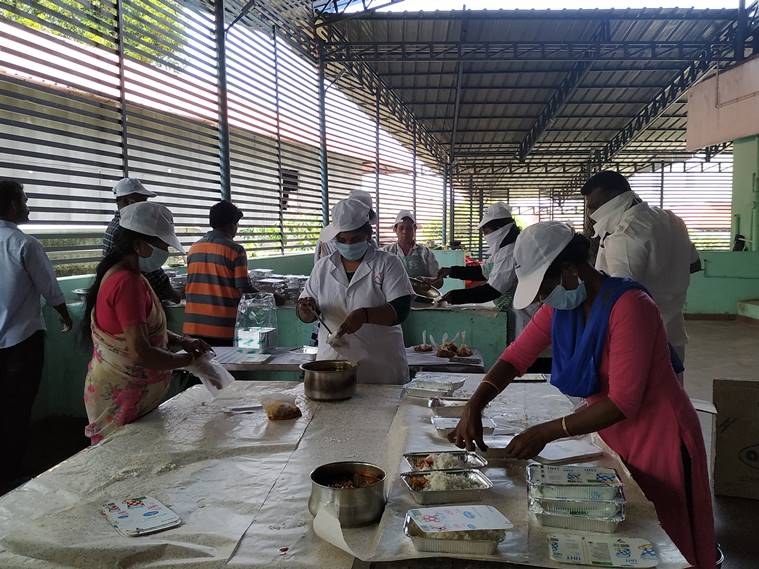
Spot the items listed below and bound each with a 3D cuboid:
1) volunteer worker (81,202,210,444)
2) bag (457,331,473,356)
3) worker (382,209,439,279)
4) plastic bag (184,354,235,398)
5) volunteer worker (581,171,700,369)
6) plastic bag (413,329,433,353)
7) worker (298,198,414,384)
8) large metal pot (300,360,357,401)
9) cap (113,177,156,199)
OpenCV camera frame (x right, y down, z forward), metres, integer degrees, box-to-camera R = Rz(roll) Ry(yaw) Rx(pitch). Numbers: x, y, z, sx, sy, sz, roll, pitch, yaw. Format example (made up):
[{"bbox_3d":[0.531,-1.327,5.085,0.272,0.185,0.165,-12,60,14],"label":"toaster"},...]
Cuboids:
[{"bbox_3d":[-0.802,0.481,1.860,0.460,1.522,0.430,-2,6,-16],"label":"volunteer worker"},{"bbox_3d":[0.456,0.315,2.808,0.090,0.130,0.090,0,6,0],"label":"bag"},{"bbox_3d":[0.222,0.256,3.747,0.480,1.569,0.400,0,6,0],"label":"worker"},{"bbox_3d":[-0.600,0.322,1.863,0.100,0.140,0.160,3,7,30],"label":"plastic bag"},{"bbox_3d":[1.266,0.306,2.596,0.520,1.700,0.420,-4,7,-32],"label":"volunteer worker"},{"bbox_3d":[0.242,0.313,2.888,0.095,0.120,0.090,0,6,0],"label":"plastic bag"},{"bbox_3d":[-0.098,0.409,2.325,0.480,1.563,0.420,2,6,18],"label":"worker"},{"bbox_3d":[-0.206,0.389,2.122,0.220,0.120,0.220,0,6,0],"label":"large metal pot"},{"bbox_3d":[-1.398,-0.555,3.008,0.260,0.130,0.180,-3,7,-28],"label":"cap"}]

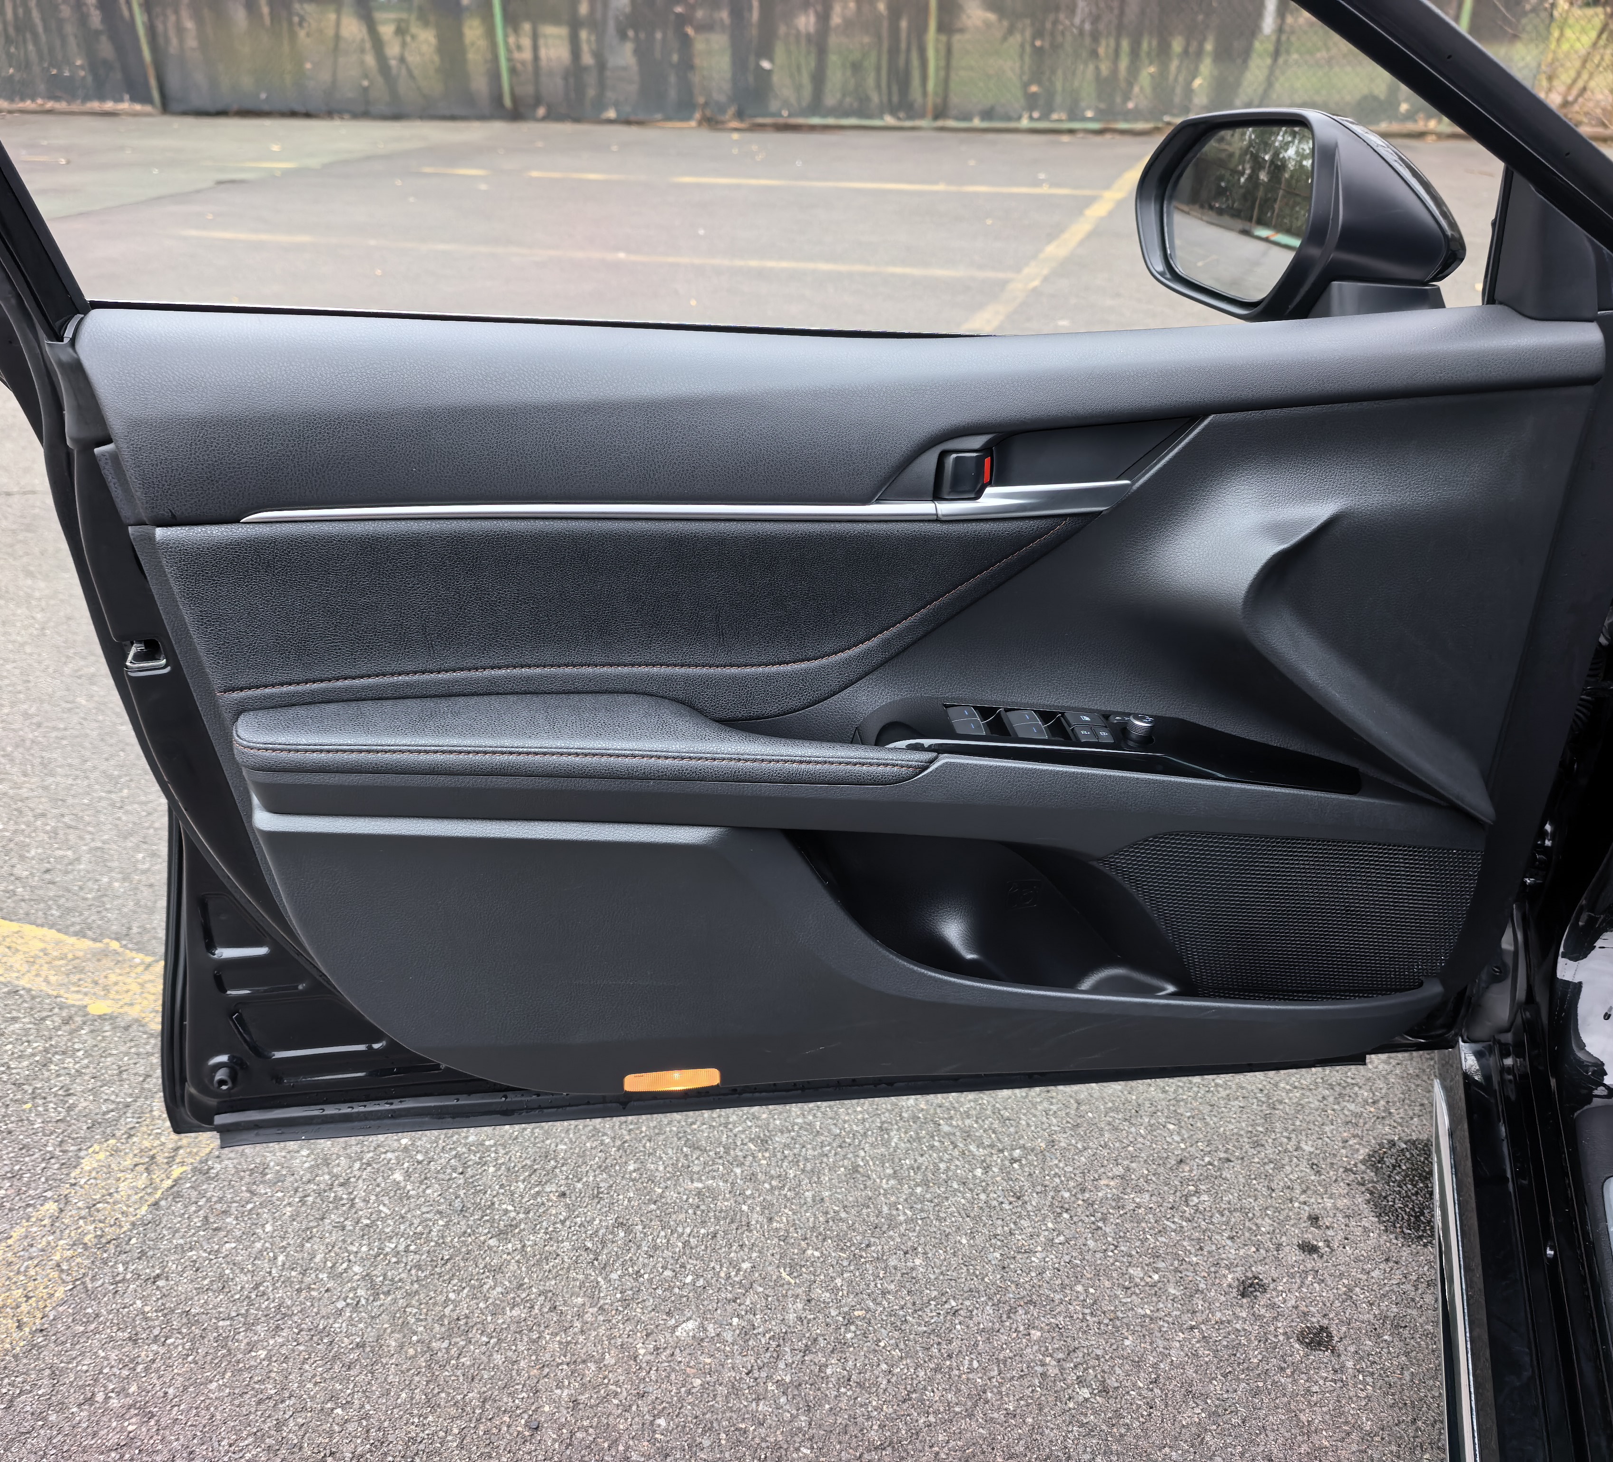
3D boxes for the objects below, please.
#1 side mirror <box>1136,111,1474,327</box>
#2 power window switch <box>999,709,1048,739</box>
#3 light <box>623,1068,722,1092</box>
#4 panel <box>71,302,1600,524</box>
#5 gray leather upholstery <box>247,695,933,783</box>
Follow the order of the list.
[{"bbox_3d":[0.351,-0.357,0.948,0.130,0.148,0.205,-12,32,-18],"label":"side mirror"},{"bbox_3d":[0.143,-0.004,0.884,0.023,0.012,0.035,1,29,-6],"label":"power window switch"},{"bbox_3d":[-0.112,0.292,1.129,0.080,0.018,0.008,-3,30,-4],"label":"light"},{"bbox_3d":[0.037,-0.202,0.832,0.915,0.130,0.080,-2,30,-4],"label":"panel"},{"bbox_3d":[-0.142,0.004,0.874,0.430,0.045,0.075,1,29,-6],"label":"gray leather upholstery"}]

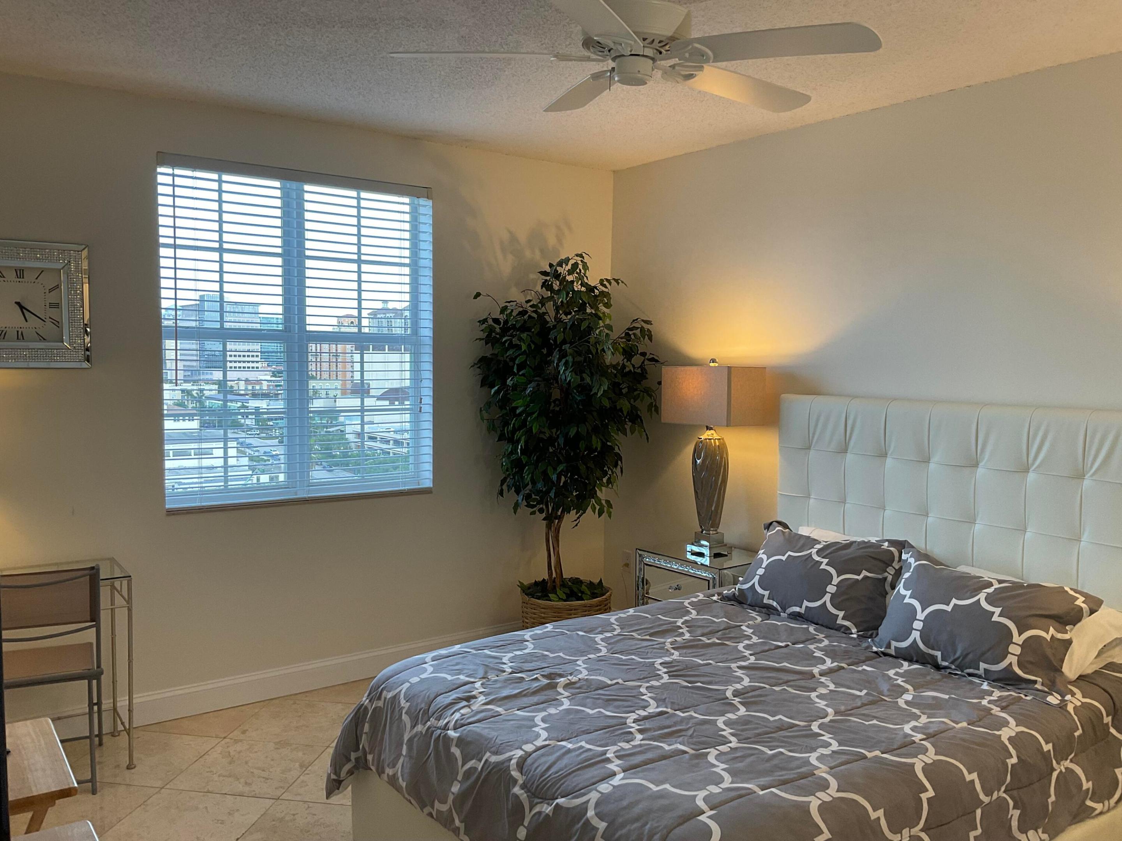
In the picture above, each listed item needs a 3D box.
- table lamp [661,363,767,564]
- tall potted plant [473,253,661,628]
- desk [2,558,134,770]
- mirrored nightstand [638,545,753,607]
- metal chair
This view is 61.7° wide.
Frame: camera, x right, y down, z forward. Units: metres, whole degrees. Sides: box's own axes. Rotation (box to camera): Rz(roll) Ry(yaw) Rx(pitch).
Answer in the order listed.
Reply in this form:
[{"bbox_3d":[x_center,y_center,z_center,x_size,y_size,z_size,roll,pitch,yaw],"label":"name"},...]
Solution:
[{"bbox_3d":[0.723,0.172,4.506,0.249,0.933,0.434,-2,5,-36],"label":"table lamp"},{"bbox_3d":[0.033,0.222,4.796,0.918,2.126,0.898,1,4,0],"label":"tall potted plant"},{"bbox_3d":[-2.134,0.976,3.502,0.918,0.759,0.429,-2,5,-36],"label":"desk"},{"bbox_3d":[0.705,0.974,4.546,0.435,0.674,0.554,-2,5,-36],"label":"mirrored nightstand"},{"bbox_3d":[-1.964,0.928,3.491,0.479,0.858,0.539,-1,4,-27],"label":"metal chair"}]

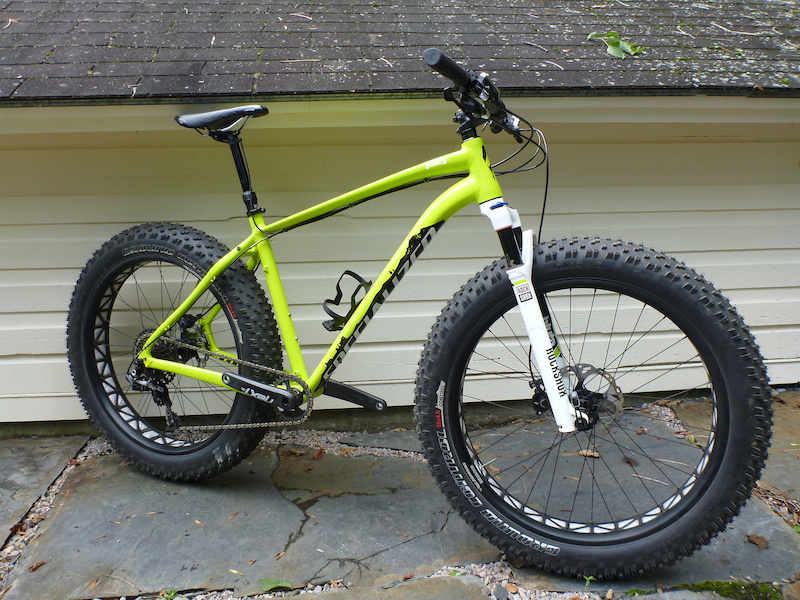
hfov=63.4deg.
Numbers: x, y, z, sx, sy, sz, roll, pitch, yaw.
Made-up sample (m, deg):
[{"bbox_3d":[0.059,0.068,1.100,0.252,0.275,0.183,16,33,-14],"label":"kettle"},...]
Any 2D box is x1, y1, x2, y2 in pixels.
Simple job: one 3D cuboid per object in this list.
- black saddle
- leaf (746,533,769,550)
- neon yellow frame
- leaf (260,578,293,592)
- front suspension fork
[{"bbox_3d":[-0.450,-0.461,1.658,0.270,0.067,0.143,5,10,23],"label":"black saddle"},{"bbox_3d":[0.848,0.575,1.535,0.034,0.011,0.050,-5,11,-29],"label":"leaf"},{"bbox_3d":[-0.231,-0.063,1.626,0.977,0.655,0.190,5,10,23],"label":"neon yellow frame"},{"bbox_3d":[-0.261,0.605,1.366,0.064,0.016,0.040,0,9,0],"label":"leaf"},{"bbox_3d":[0.298,0.021,1.412,0.108,0.515,0.195,-17,0,20],"label":"front suspension fork"}]

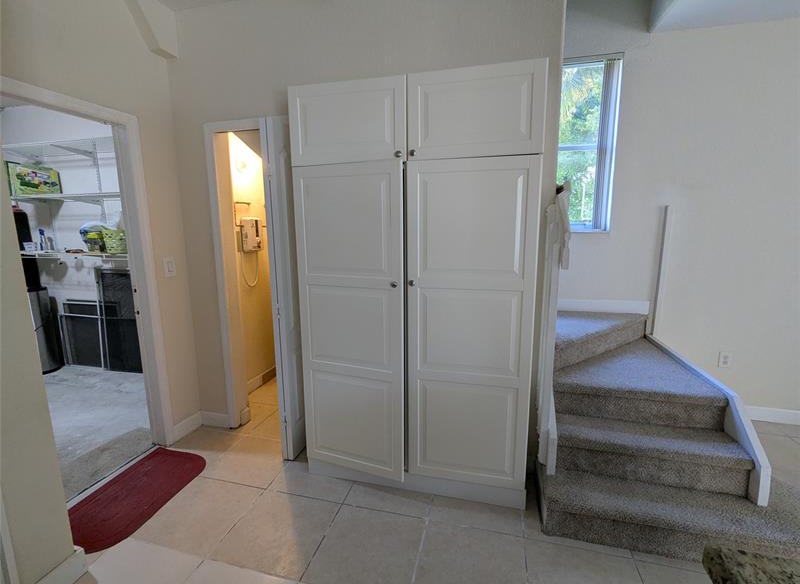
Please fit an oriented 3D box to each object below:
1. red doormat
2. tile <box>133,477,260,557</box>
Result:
[{"bbox_3d":[-1.455,1.104,2.045,0.475,0.010,0.760,2,10,14],"label":"red doormat"},{"bbox_3d":[-1.024,1.137,1.899,0.453,0.010,0.453,2,10,14],"label":"tile"}]

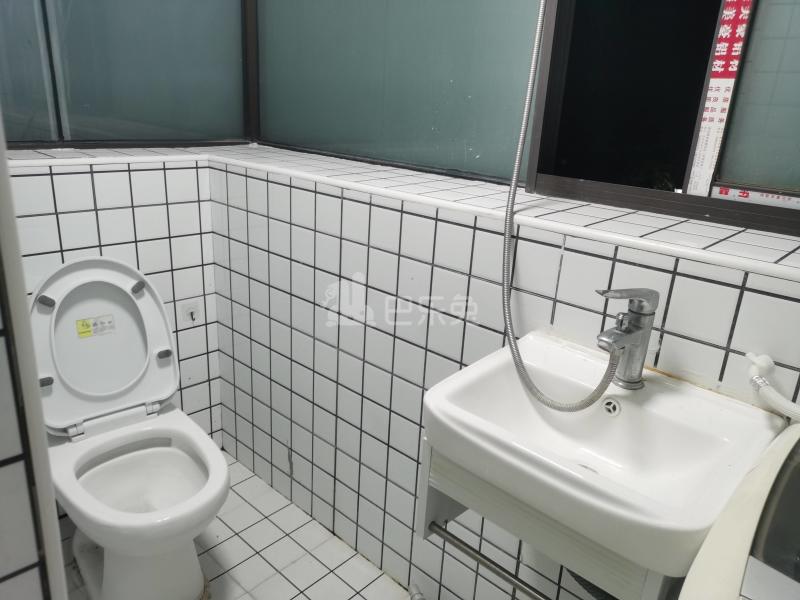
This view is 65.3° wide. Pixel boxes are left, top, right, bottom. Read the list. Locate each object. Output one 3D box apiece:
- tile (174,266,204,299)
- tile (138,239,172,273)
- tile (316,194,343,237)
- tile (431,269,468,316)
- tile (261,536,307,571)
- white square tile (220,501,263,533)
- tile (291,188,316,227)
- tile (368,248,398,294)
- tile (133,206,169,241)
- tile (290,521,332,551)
[{"bbox_3d":[-0.664,-0.054,1.953,0.098,0.098,0.009,-14,26,-41],"label":"tile"},{"bbox_3d":[-0.733,-0.132,1.856,0.097,0.097,0.010,-14,26,-41],"label":"tile"},{"bbox_3d":[-0.177,-0.214,1.567,0.097,0.097,0.010,19,25,39],"label":"tile"},{"bbox_3d":[0.110,-0.017,1.353,0.097,0.097,0.010,19,25,39],"label":"tile"},{"bbox_3d":[-0.328,0.715,1.757,0.097,0.010,0.097,19,25,39],"label":"tile"},{"bbox_3d":[-0.477,0.664,1.890,0.099,0.010,0.099,19,25,39],"label":"white square tile"},{"bbox_3d":[-0.250,-0.239,1.630,0.097,0.097,0.010,19,25,39],"label":"tile"},{"bbox_3d":[-0.036,-0.068,1.479,0.097,0.097,0.010,19,25,39],"label":"tile"},{"bbox_3d":[-0.727,-0.227,1.823,0.097,0.097,0.010,-14,26,-41],"label":"tile"},{"bbox_3d":[-0.260,0.696,1.833,0.099,0.010,0.099,19,25,39],"label":"tile"}]

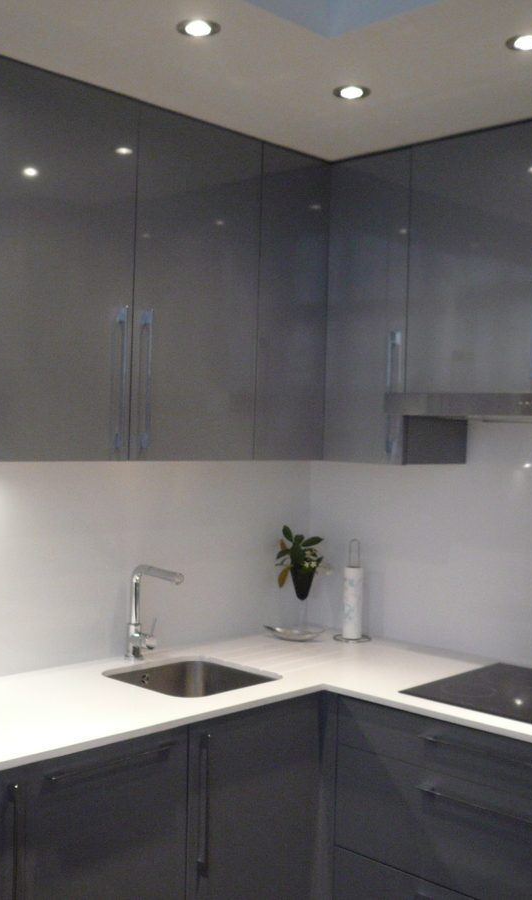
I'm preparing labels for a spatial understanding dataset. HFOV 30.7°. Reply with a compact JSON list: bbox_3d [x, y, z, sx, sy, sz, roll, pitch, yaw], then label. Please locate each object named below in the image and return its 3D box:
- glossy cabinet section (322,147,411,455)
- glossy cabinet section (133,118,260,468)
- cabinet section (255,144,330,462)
[{"bbox_3d":[0.417,-0.415,3.023,0.308,0.910,0.339,2,1,45],"label":"glossy cabinet section"},{"bbox_3d":[-0.299,-0.431,2.756,0.339,0.910,0.448,2,1,45],"label":"glossy cabinet section"},{"bbox_3d":[-0.037,-0.427,3.022,0.339,0.910,0.299,2,1,45],"label":"cabinet section"}]

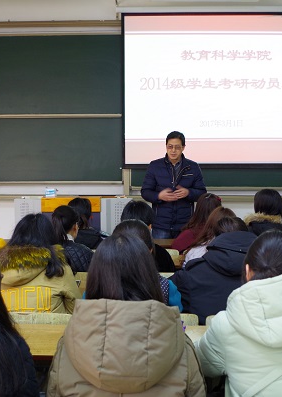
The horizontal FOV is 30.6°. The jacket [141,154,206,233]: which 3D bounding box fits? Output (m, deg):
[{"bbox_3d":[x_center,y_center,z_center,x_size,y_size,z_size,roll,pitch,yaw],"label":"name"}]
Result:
[{"bbox_3d":[0.295,-0.051,4.677,0.580,0.704,0.360,0,3,5],"label":"jacket"}]

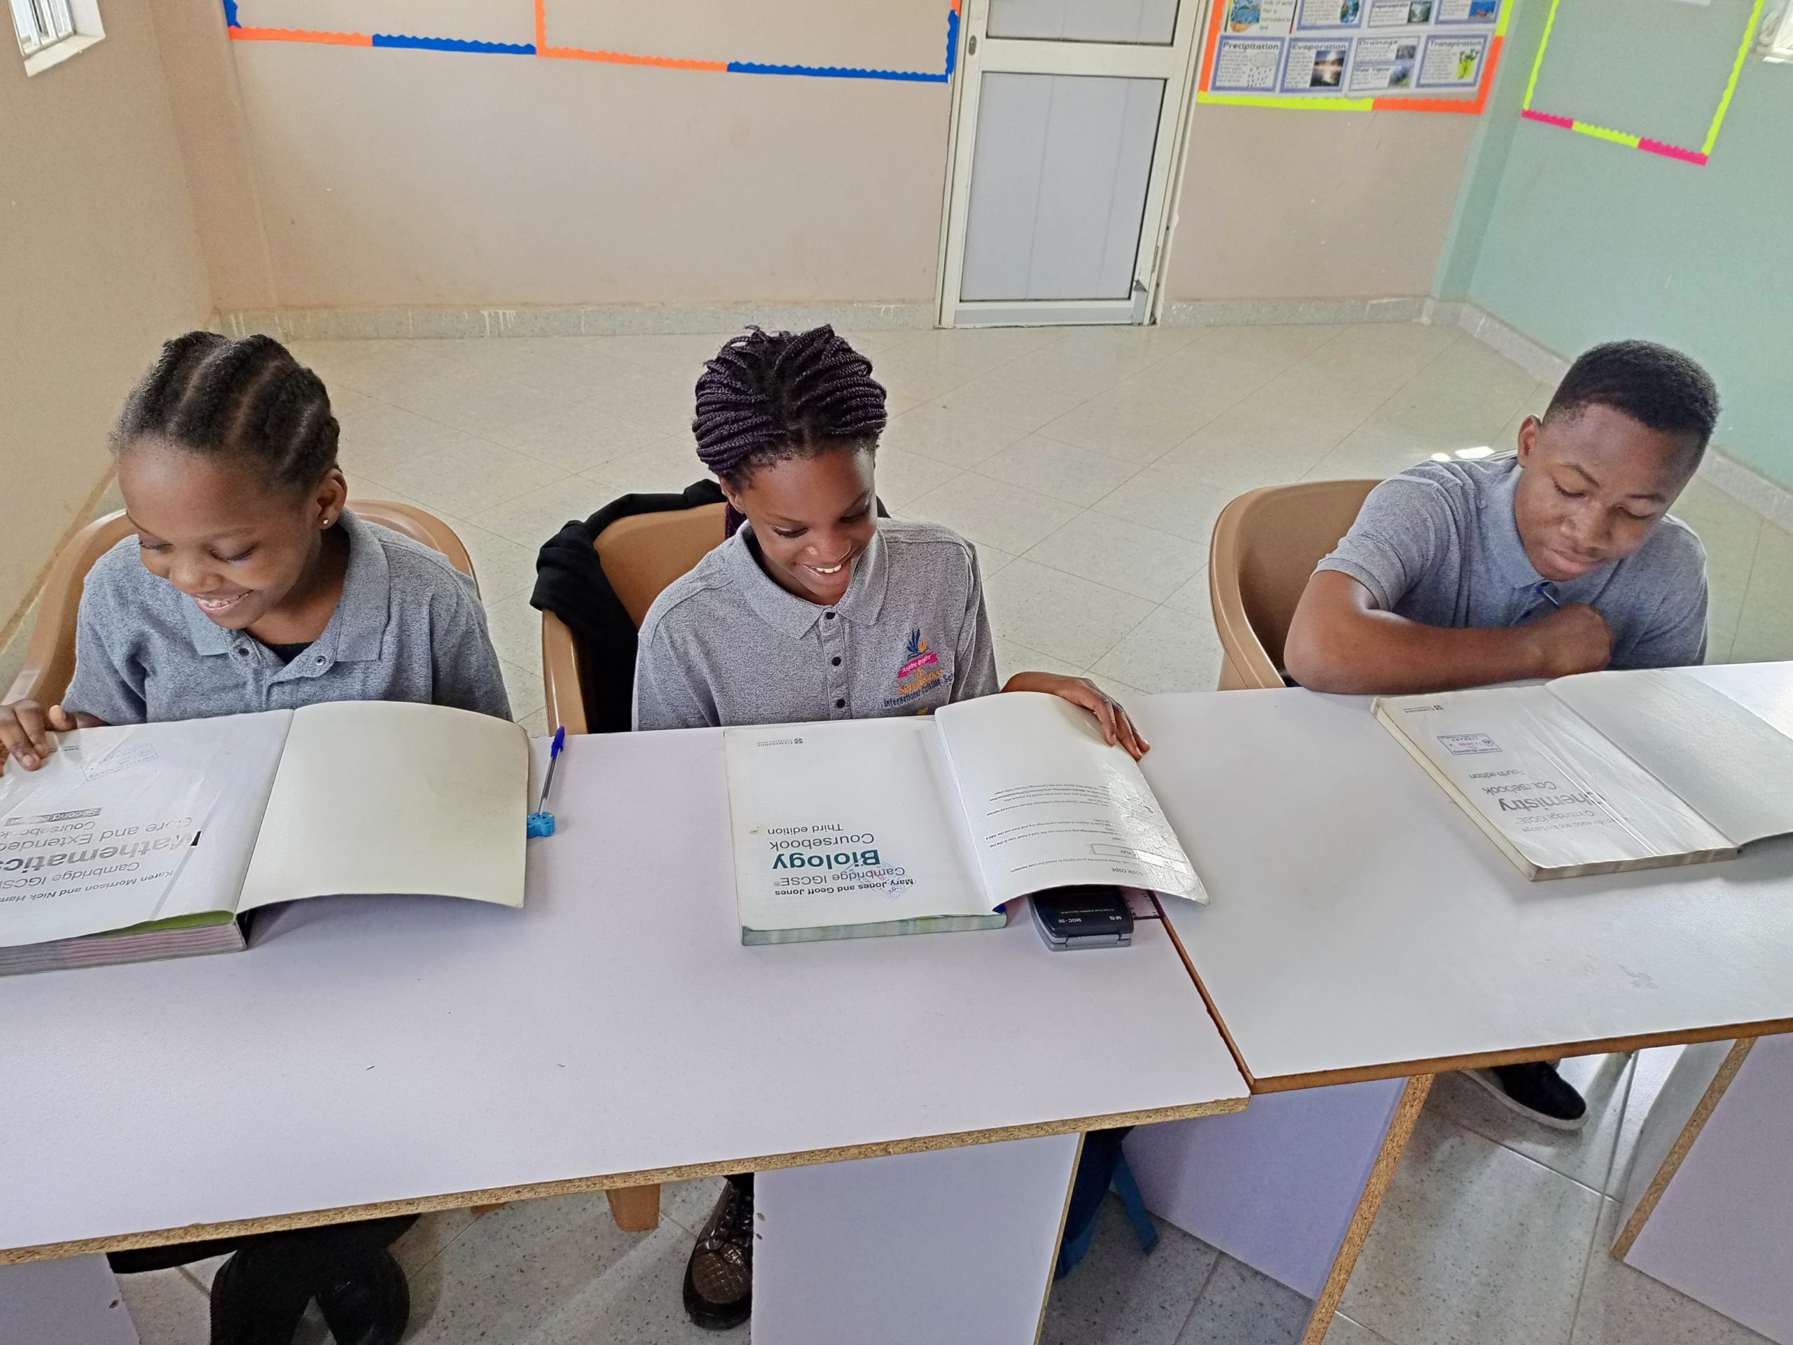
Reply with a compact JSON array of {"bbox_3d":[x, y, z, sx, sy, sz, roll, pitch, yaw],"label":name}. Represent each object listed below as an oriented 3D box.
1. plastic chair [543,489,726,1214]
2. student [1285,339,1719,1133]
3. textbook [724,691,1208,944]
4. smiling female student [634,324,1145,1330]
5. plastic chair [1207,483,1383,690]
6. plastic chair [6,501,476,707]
[{"bbox_3d":[-0.176,0.222,1.739,0.545,0.780,0.550,-6,33,-17],"label":"plastic chair"},{"bbox_3d":[0.688,0.091,1.722,0.580,1.125,0.560,-1,32,-8],"label":"student"},{"bbox_3d":[0.050,0.119,1.176,0.400,0.050,0.280,-2,32,-10],"label":"textbook"},{"bbox_3d":[-0.079,0.159,1.546,0.470,1.100,0.610,-5,33,-14],"label":"smiling female student"},{"bbox_3d":[0.687,0.170,1.922,0.545,0.780,0.550,-5,33,-14],"label":"plastic chair"},{"bbox_3d":[-0.770,0.232,1.652,0.545,0.780,0.550,-2,32,-10],"label":"plastic chair"}]

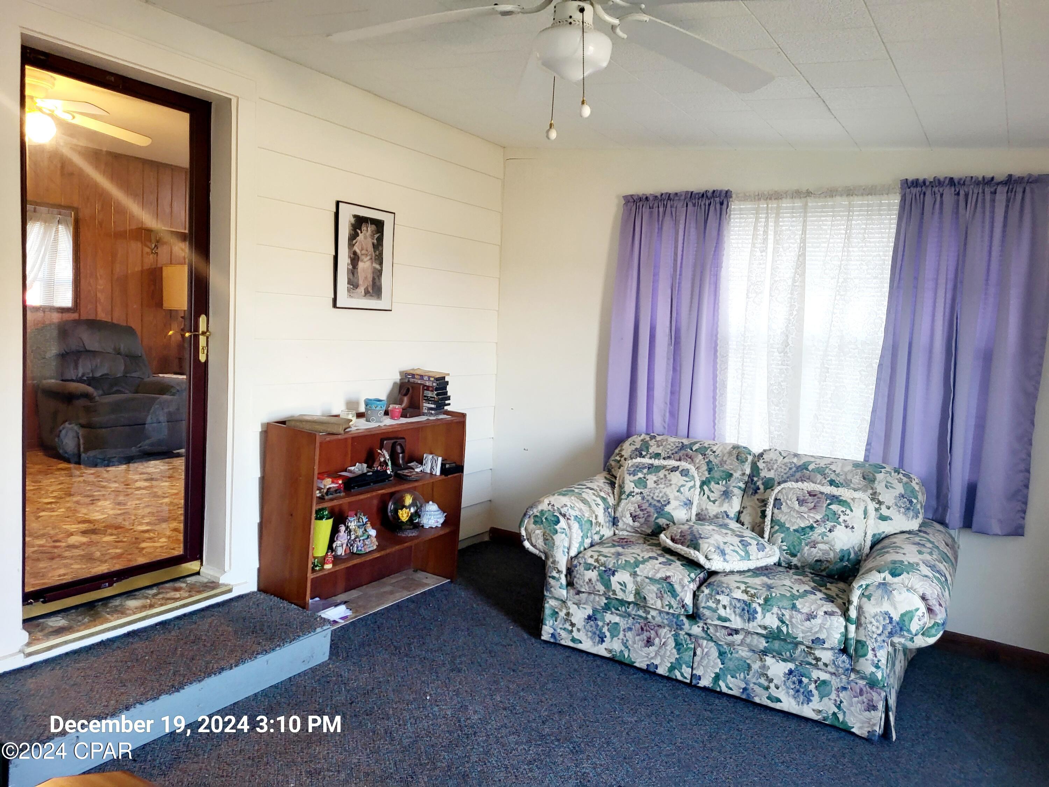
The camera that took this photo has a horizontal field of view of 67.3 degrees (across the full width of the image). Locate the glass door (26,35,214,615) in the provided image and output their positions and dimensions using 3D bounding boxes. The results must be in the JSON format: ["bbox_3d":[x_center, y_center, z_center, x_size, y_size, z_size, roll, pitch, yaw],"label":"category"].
[{"bbox_3d":[-1.571,-0.207,3.045,0.050,1.997,0.790,6,6,32],"label":"glass door"}]

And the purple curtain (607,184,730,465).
[{"bbox_3d":[0.768,-0.301,4.354,0.650,1.595,0.080,6,6,32],"label":"purple curtain"}]

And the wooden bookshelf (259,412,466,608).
[{"bbox_3d":[-0.757,0.573,3.911,0.324,0.910,1.060,6,6,32],"label":"wooden bookshelf"}]

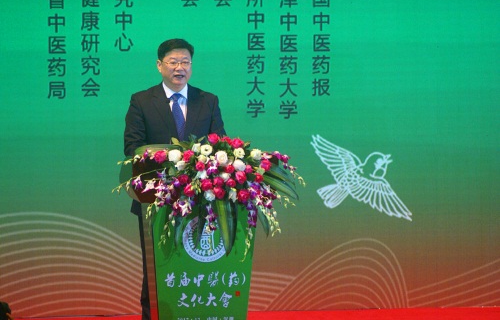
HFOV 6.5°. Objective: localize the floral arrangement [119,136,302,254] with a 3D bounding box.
[{"bbox_3d":[-0.204,0.173,22.000,0.940,0.600,0.500,0,3,-9],"label":"floral arrangement"}]

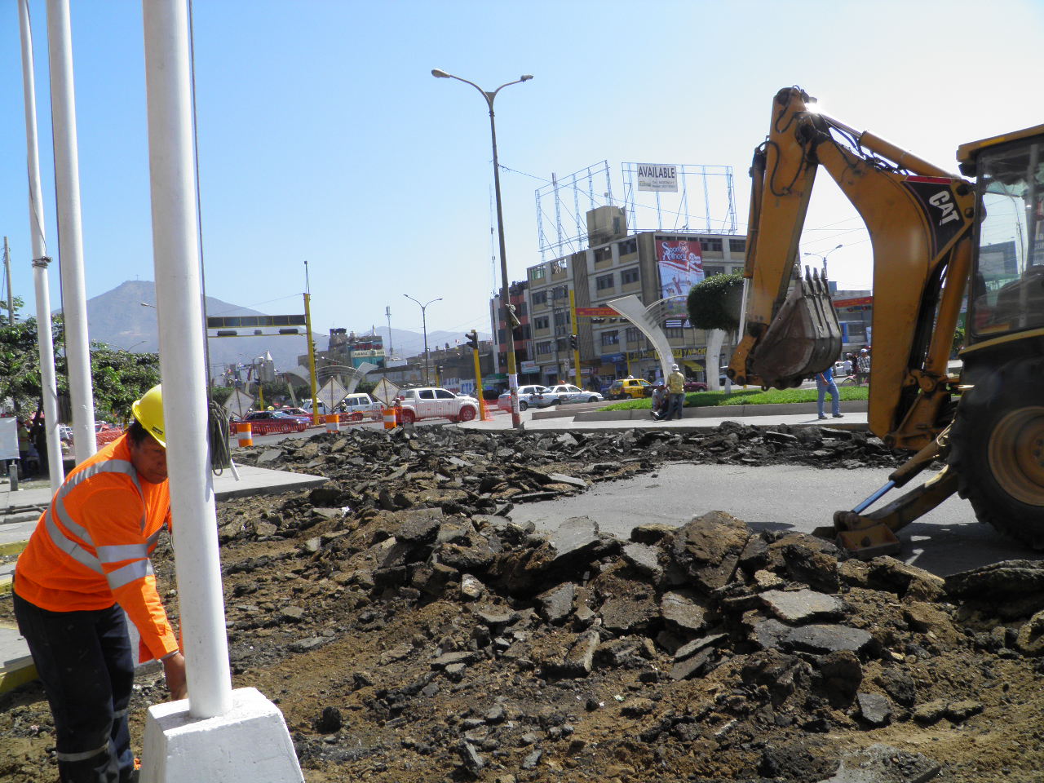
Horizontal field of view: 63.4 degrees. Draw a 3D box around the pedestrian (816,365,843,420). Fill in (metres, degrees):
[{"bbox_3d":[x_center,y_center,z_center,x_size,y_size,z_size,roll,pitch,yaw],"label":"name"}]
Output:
[{"bbox_3d":[7.907,-0.202,21.803,0.620,1.700,0.500,-5,0,12],"label":"pedestrian"}]

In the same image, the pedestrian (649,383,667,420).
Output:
[{"bbox_3d":[4.102,0.348,25.204,0.550,1.100,0.800,-4,0,25],"label":"pedestrian"}]

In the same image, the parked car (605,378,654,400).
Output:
[{"bbox_3d":[7.708,-0.148,60.003,3.600,1.420,1.500,-5,0,-32],"label":"parked car"}]

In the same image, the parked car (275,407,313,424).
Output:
[{"bbox_3d":[-14.871,1.702,54.503,1.660,1.420,4.200,-5,0,-33],"label":"parked car"}]

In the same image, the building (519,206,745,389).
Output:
[{"bbox_3d":[13.854,-9.138,93.302,17.000,18.000,20.800,-5,0,-33],"label":"building"}]

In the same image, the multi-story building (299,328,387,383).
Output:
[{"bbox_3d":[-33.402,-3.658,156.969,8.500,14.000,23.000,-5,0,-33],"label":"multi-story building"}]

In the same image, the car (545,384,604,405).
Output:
[{"bbox_3d":[3.527,0.152,57.503,4.300,1.420,1.680,-5,0,-9],"label":"car"}]

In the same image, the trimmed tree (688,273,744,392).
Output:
[{"bbox_3d":[8.278,-2.231,34.492,3.100,4.750,3.100,-5,0,0],"label":"trimmed tree"}]

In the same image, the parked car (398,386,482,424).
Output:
[{"bbox_3d":[-4.402,0.734,42.003,5.150,1.800,1.800,-5,0,-17],"label":"parked car"}]

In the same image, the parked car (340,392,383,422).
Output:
[{"bbox_3d":[-10.979,1.226,54.003,4.600,1.750,1.720,-5,0,-10],"label":"parked car"}]

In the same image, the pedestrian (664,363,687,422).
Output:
[{"bbox_3d":[4.637,-0.013,25.402,0.550,1.730,0.380,-5,0,-13],"label":"pedestrian"}]

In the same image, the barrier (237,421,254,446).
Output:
[{"bbox_3d":[-11.264,1.749,34.405,0.580,0.960,0.580,-5,0,-10],"label":"barrier"}]

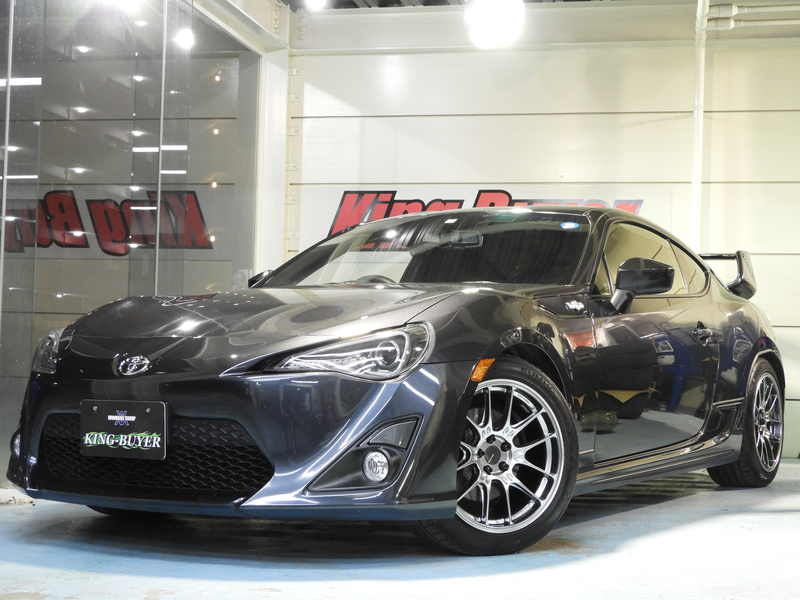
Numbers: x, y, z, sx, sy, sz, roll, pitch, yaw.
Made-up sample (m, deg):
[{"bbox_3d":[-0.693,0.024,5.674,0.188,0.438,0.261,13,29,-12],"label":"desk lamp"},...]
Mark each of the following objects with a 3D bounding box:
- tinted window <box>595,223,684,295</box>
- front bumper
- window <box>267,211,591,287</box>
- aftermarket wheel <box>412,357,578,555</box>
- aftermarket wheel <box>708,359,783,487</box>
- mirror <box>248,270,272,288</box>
[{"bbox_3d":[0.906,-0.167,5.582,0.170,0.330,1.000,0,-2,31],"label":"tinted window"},{"bbox_3d":[-0.664,0.408,4.303,1.740,0.490,0.570,0,-2,31],"label":"front bumper"},{"bbox_3d":[0.080,-0.204,5.526,1.380,0.360,0.840,0,-2,31],"label":"window"},{"bbox_3d":[0.265,0.486,4.399,0.630,0.630,0.230,2,-2,-32],"label":"aftermarket wheel"},{"bbox_3d":[1.640,0.573,6.582,0.230,0.630,0.630,0,-2,31],"label":"aftermarket wheel"},{"bbox_3d":[-0.629,-0.047,6.071,0.200,0.180,0.150,0,-2,31],"label":"mirror"}]

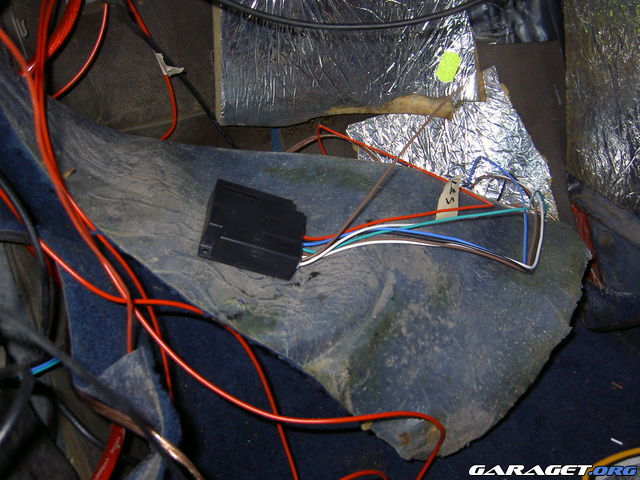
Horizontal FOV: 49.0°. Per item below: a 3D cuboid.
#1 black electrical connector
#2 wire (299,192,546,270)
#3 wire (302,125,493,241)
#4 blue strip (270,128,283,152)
[{"bbox_3d":[-0.053,-0.008,0.560,0.069,0.027,0.060,15,57,3],"label":"black electrical connector"},{"bbox_3d":[0.080,-0.007,0.575,0.194,0.025,0.057,1,53,-1],"label":"wire"},{"bbox_3d":[0.061,-0.050,0.600,0.151,0.035,0.097,1,53,-1],"label":"wire"},{"bbox_3d":[-0.041,-0.093,0.655,0.010,0.008,0.023,1,53,-1],"label":"blue strip"}]

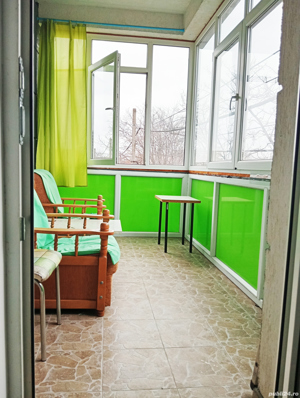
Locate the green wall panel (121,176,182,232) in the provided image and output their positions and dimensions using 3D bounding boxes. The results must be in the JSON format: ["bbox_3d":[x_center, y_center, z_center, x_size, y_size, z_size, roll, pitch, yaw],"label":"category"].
[{"bbox_3d":[0.015,0.086,4.566,0.860,0.785,0.030,1,6,-8],"label":"green wall panel"}]

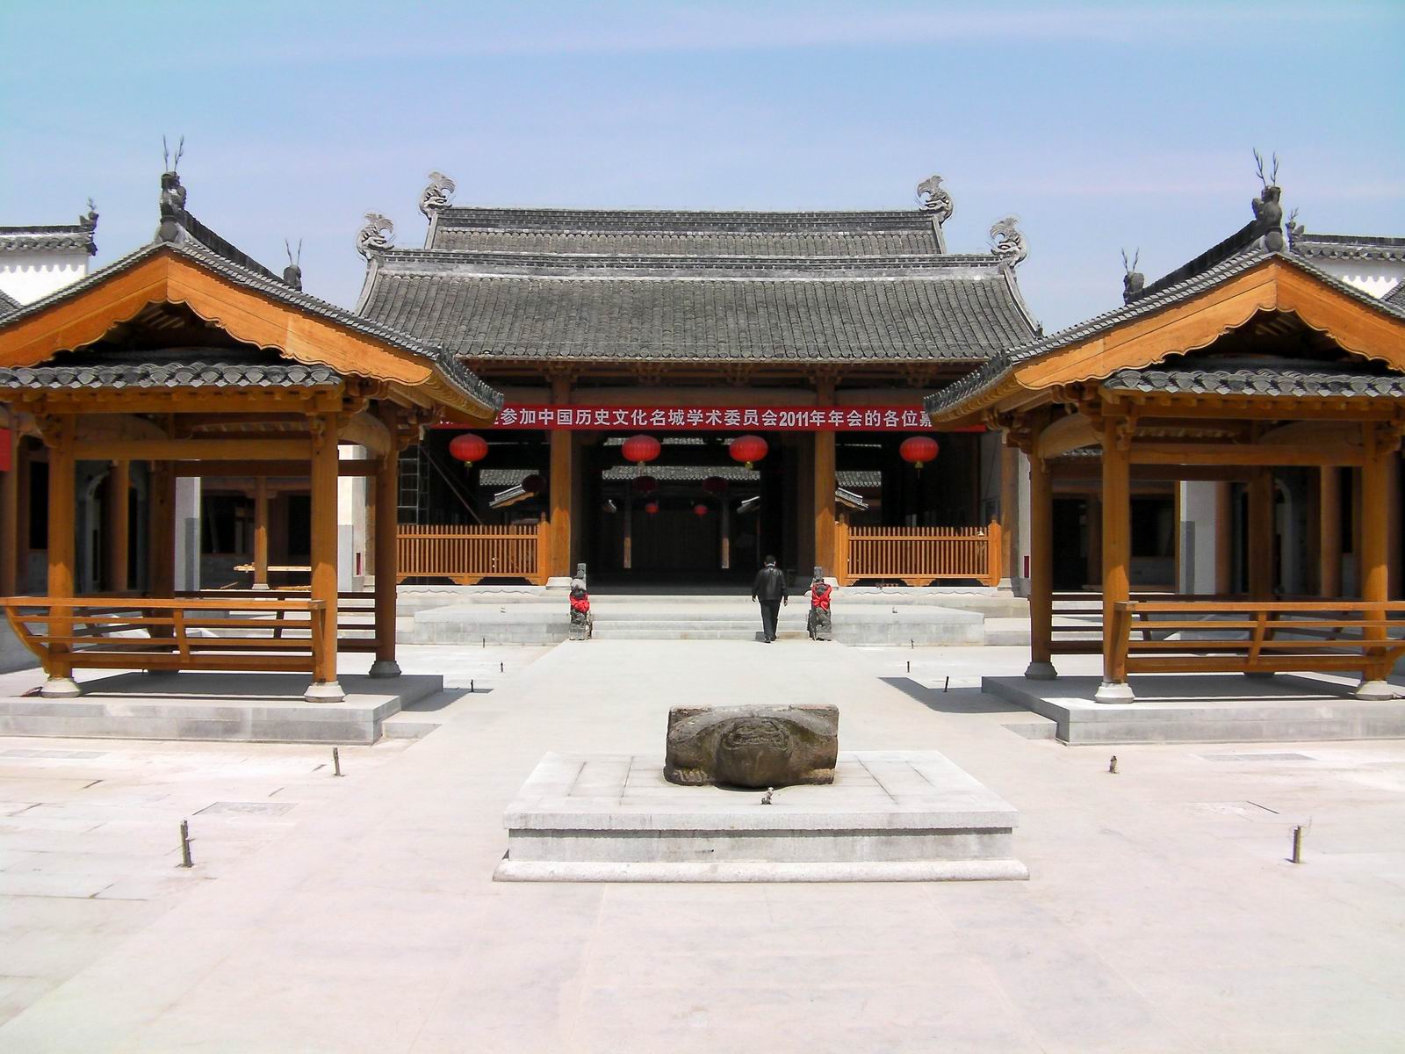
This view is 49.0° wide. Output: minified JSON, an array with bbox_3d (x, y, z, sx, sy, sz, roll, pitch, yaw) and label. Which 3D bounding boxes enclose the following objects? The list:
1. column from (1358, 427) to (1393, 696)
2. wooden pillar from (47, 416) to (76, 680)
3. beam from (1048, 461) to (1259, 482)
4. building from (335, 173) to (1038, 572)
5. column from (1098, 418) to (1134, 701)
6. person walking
[{"bbox_3d":[6.673,0.343,15.300,0.360,2.700,0.360,0,-1,0],"label":"column"},{"bbox_3d":[-6.063,0.203,14.600,0.260,2.500,0.260,0,-1,-1],"label":"wooden pillar"},{"bbox_3d":[5.304,-0.661,18.200,2.400,0.250,0.140,0,-1,0],"label":"beam"},{"bbox_3d":[-0.252,-3.574,44.285,17.700,10.700,11.500,0,-1,-1],"label":"building"},{"bbox_3d":[4.100,0.321,15.300,0.360,2.820,0.360,0,-1,0],"label":"column"},{"bbox_3d":[1.320,1.424,30.400,0.660,1.690,0.420,0,-1,-1],"label":"person walking"}]

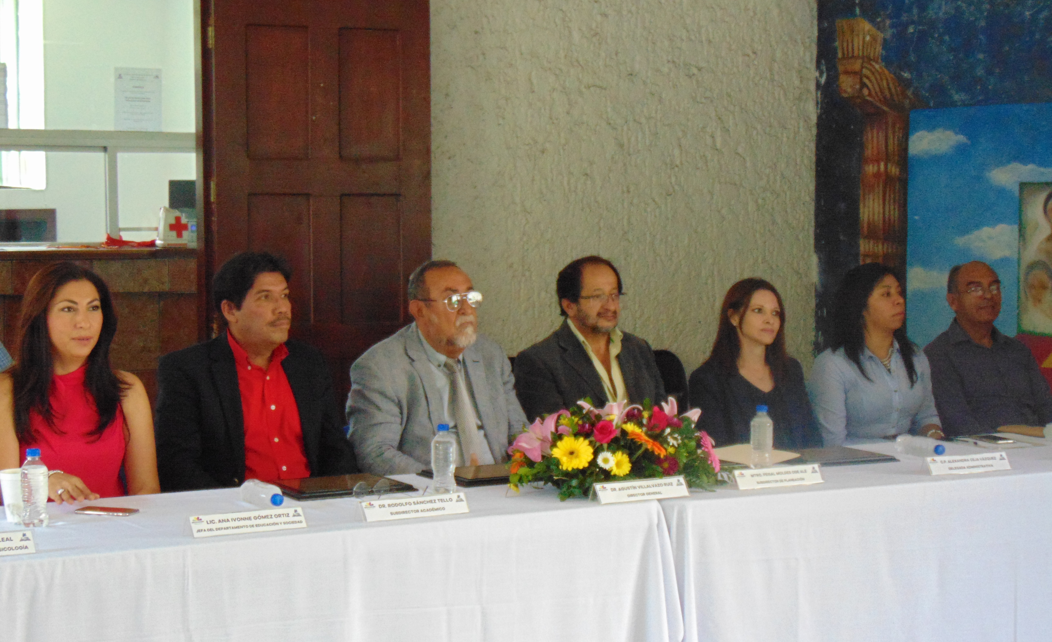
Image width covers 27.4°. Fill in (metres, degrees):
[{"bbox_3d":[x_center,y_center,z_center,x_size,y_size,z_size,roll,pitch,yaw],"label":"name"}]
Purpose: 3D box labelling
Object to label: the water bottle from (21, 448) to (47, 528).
[{"bbox_3d":[-1.194,0.402,5.234,0.067,0.187,0.067,-2,5,-30],"label":"water bottle"}]

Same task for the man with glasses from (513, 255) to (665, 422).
[{"bbox_3d":[0.280,0.479,6.372,0.520,1.329,0.700,-3,5,-33],"label":"man with glasses"}]

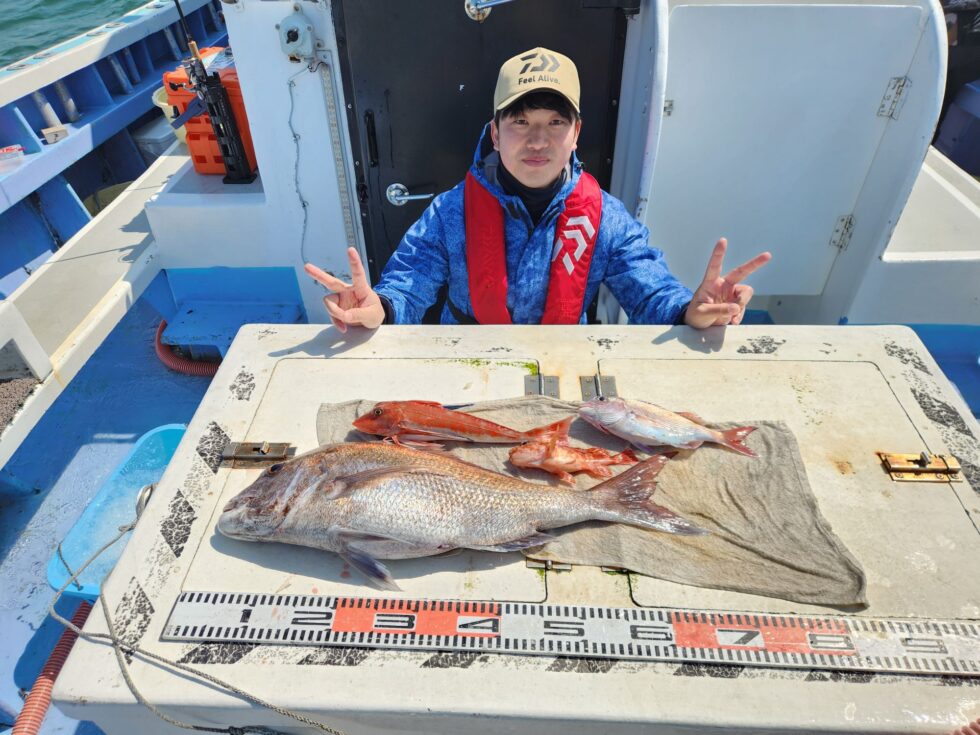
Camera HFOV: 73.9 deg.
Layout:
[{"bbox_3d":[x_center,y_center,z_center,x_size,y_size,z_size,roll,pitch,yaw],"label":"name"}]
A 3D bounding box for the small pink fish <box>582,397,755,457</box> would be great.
[{"bbox_3d":[0.260,0.081,0.960,0.252,0.047,0.080,11,50,10],"label":"small pink fish"}]

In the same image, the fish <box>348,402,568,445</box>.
[{"bbox_3d":[-0.045,0.083,0.958,0.325,0.072,0.058,1,-3,2],"label":"fish"}]

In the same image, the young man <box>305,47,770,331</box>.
[{"bbox_3d":[0.097,-0.141,1.403,0.800,1.020,0.520,1,40,2],"label":"young man"}]

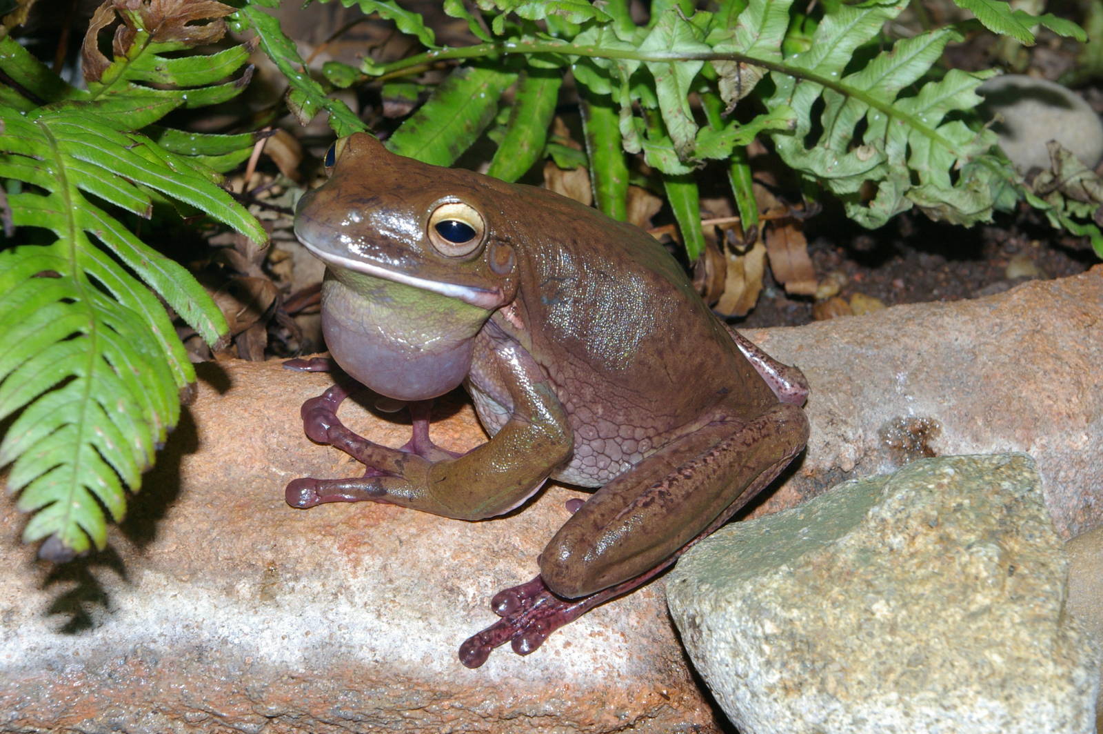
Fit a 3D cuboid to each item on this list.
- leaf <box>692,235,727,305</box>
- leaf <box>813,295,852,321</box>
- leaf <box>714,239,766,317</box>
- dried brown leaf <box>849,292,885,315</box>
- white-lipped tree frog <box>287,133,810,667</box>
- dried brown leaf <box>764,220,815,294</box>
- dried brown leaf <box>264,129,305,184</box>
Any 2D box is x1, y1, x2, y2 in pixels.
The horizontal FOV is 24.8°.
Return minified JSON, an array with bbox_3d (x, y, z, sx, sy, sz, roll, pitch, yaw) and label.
[{"bbox_3d":[0.035,-0.021,0.550,0.007,0.006,0.018,-4,77,4],"label":"leaf"},{"bbox_3d":[0.062,-0.013,0.557,0.009,0.005,0.009,0,35,0],"label":"leaf"},{"bbox_3d":[0.041,-0.019,0.550,0.009,0.006,0.018,5,77,4],"label":"leaf"},{"bbox_3d":[0.070,-0.014,0.560,0.009,0.005,0.009,0,35,0],"label":"dried brown leaf"},{"bbox_3d":[-0.001,-0.002,0.400,0.084,0.061,0.074,-11,36,-15],"label":"white-lipped tree frog"},{"bbox_3d":[0.053,-0.024,0.560,0.010,0.006,0.018,-11,76,6],"label":"dried brown leaf"},{"bbox_3d":[-0.064,-0.051,0.600,0.008,0.015,0.007,-24,-3,-4],"label":"dried brown leaf"}]

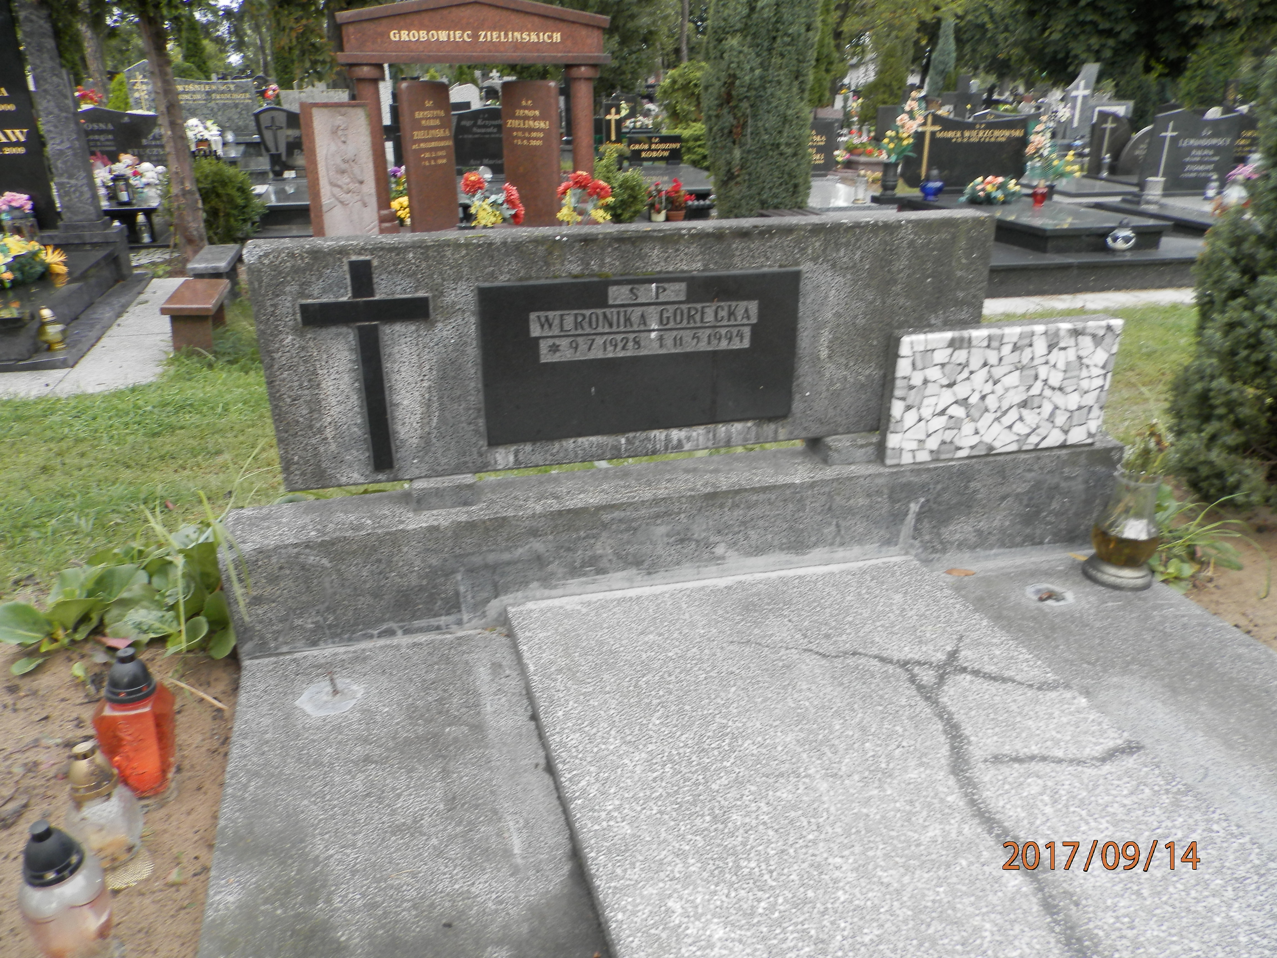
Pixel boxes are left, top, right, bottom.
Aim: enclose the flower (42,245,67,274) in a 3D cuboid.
[{"bbox_3d":[-3.414,-1.285,5.400,0.120,0.160,0.130,6,24,13],"label":"flower"}]

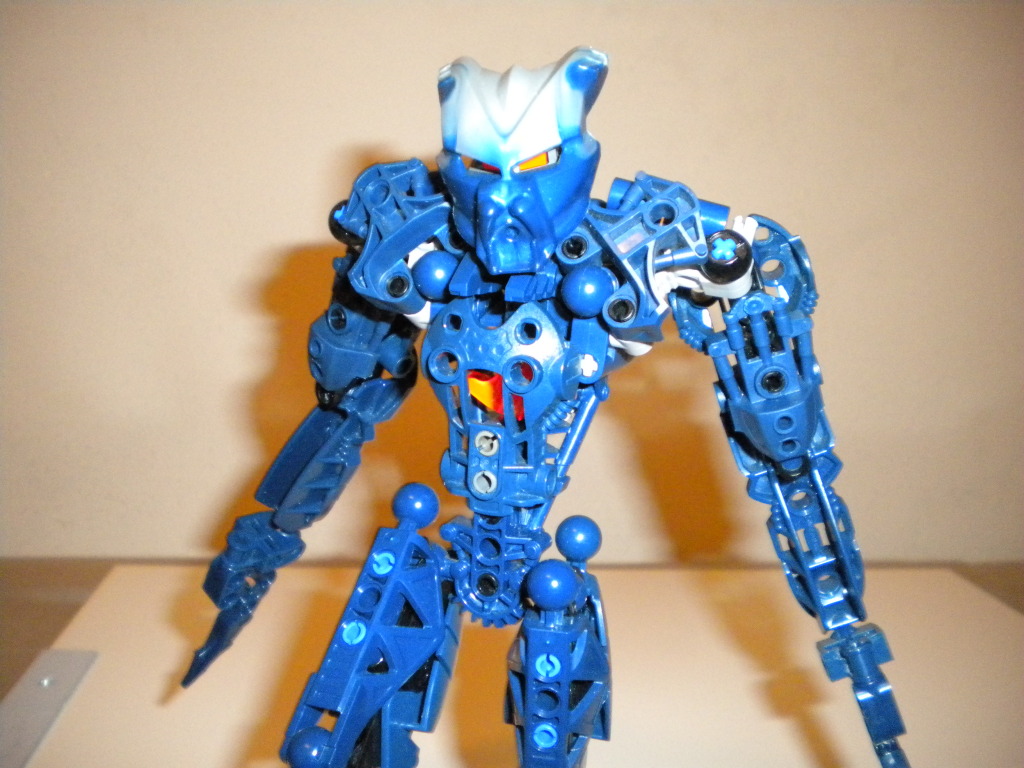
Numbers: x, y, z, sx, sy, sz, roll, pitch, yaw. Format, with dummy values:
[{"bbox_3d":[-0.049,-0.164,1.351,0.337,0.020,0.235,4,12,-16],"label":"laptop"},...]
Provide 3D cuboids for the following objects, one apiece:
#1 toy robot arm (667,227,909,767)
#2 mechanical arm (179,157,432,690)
[{"bbox_3d":[0.070,0.034,0.235,0.031,0.144,0.027,-14,11,17],"label":"toy robot arm"},{"bbox_3d":[-0.047,0.015,0.241,0.028,0.135,0.028,31,16,30],"label":"mechanical arm"}]

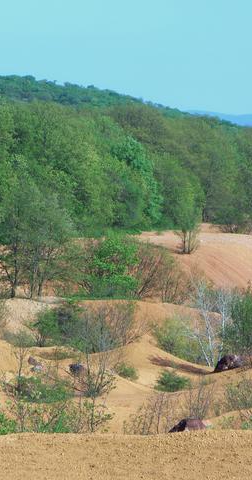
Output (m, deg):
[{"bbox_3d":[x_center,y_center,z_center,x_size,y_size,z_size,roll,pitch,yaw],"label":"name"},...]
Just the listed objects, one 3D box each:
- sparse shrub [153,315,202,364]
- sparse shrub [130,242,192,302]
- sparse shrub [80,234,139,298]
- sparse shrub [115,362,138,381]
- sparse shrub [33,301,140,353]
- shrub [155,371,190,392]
[{"bbox_3d":[2.253,4.397,127.000,2.190,2.100,1.970,0,2,1],"label":"sparse shrub"},{"bbox_3d":[1.904,1.791,165.000,3.520,3.520,3.170,0,2,1],"label":"sparse shrub"},{"bbox_3d":[-0.955,1.534,168.000,3.360,3.700,3.020,0,2,0],"label":"sparse shrub"},{"bbox_3d":[0.019,5.029,111.000,0.920,0.690,0.830,0,2,0],"label":"sparse shrub"},{"bbox_3d":[-1.769,3.919,130.000,4.840,2.420,3.140,0,2,-1],"label":"sparse shrub"},{"bbox_3d":[1.698,5.167,106.000,1.310,0.800,1.180,0,2,1],"label":"shrub"}]

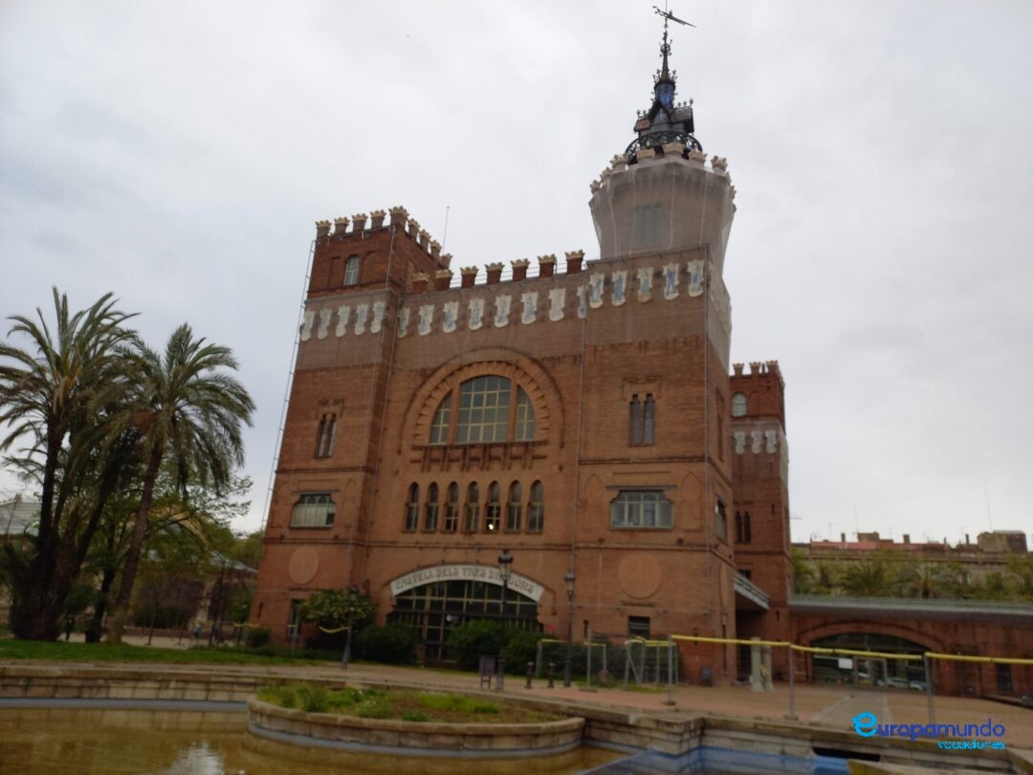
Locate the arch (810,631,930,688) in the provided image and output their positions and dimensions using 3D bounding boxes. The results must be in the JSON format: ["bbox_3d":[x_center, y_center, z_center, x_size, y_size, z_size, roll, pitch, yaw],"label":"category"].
[{"bbox_3d":[31.608,24.589,67.322,9.519,4.670,0.800,-4,-20,24],"label":"arch"}]

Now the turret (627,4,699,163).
[{"bbox_3d":[11.790,-24.241,58.904,5.400,14.800,5.400,-4,-21,25],"label":"turret"}]

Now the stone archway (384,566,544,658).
[{"bbox_3d":[-2.975,12.403,41.152,9.702,5.263,0.686,-4,-20,24],"label":"stone archway"}]

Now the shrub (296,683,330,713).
[{"bbox_3d":[-4.349,6.676,16.091,0.725,0.588,0.647,8,-18,-12],"label":"shrub"}]

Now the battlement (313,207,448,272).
[{"bbox_3d":[-9.920,-10.545,55.531,7.056,1.568,6.958,-4,-20,24],"label":"battlement"}]

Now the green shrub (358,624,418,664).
[{"bbox_3d":[-7.626,15.055,43.900,3.300,2.350,2.600,-4,-21,25],"label":"green shrub"}]

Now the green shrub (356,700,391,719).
[{"bbox_3d":[-2.916,6.567,15.272,0.600,0.310,0.500,-4,-20,24],"label":"green shrub"}]

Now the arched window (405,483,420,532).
[{"bbox_3d":[-6.964,8.167,50.871,0.971,3.369,0.400,-4,-20,24],"label":"arched window"}]

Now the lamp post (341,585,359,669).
[{"bbox_3d":[-8.844,12.721,39.851,0.460,4.320,0.460,-4,-21,25],"label":"lamp post"}]

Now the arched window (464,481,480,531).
[{"bbox_3d":[-2.786,7.856,49.029,1.060,3.340,0.400,-4,-20,24],"label":"arched window"}]

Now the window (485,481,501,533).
[{"bbox_3d":[-1.392,7.743,48.418,1.040,3.330,0.400,-4,-20,24],"label":"window"}]

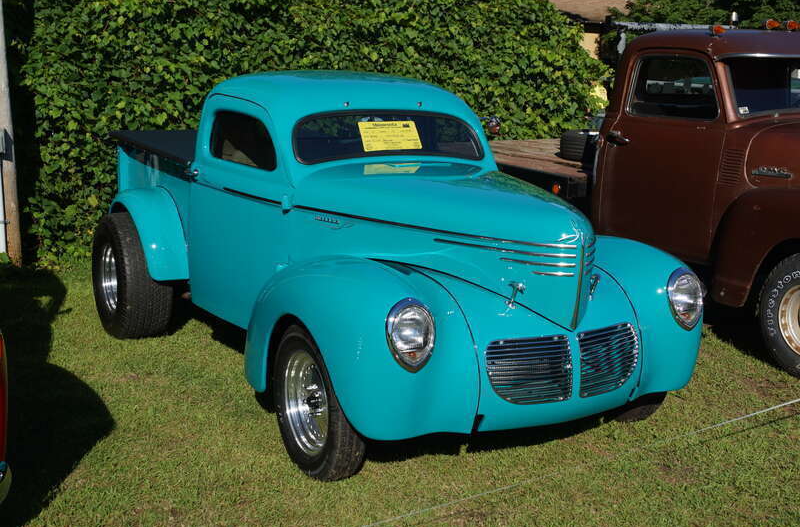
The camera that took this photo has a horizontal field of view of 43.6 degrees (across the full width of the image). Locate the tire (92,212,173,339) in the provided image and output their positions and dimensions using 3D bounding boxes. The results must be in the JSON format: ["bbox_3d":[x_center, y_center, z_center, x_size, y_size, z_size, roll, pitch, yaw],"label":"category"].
[{"bbox_3d":[-1.627,0.079,6.130,0.340,0.770,0.770,-5,12,-28],"label":"tire"}]

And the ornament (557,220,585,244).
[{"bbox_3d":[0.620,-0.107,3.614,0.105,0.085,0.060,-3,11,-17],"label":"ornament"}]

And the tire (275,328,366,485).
[{"bbox_3d":[-0.307,0.549,3.949,0.175,0.630,0.630,-5,12,-28],"label":"tire"}]

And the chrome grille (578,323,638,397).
[{"bbox_3d":[0.778,0.361,3.811,0.342,0.232,0.060,-8,7,-40],"label":"chrome grille"}]

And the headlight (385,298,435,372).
[{"bbox_3d":[0.043,0.251,3.454,0.195,0.258,0.110,-5,11,-25],"label":"headlight"}]

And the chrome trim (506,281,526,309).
[{"bbox_3d":[0.430,0.123,3.683,0.065,0.105,0.045,5,11,24],"label":"chrome trim"}]

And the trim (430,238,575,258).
[{"bbox_3d":[0.368,-0.056,3.742,0.602,0.018,0.072,7,12,34],"label":"trim"}]

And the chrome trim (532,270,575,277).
[{"bbox_3d":[0.554,0.038,3.623,0.152,0.016,0.027,5,11,15],"label":"chrome trim"}]

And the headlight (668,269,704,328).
[{"bbox_3d":[1.167,0.150,4.058,0.195,0.258,0.110,-6,12,-31],"label":"headlight"}]

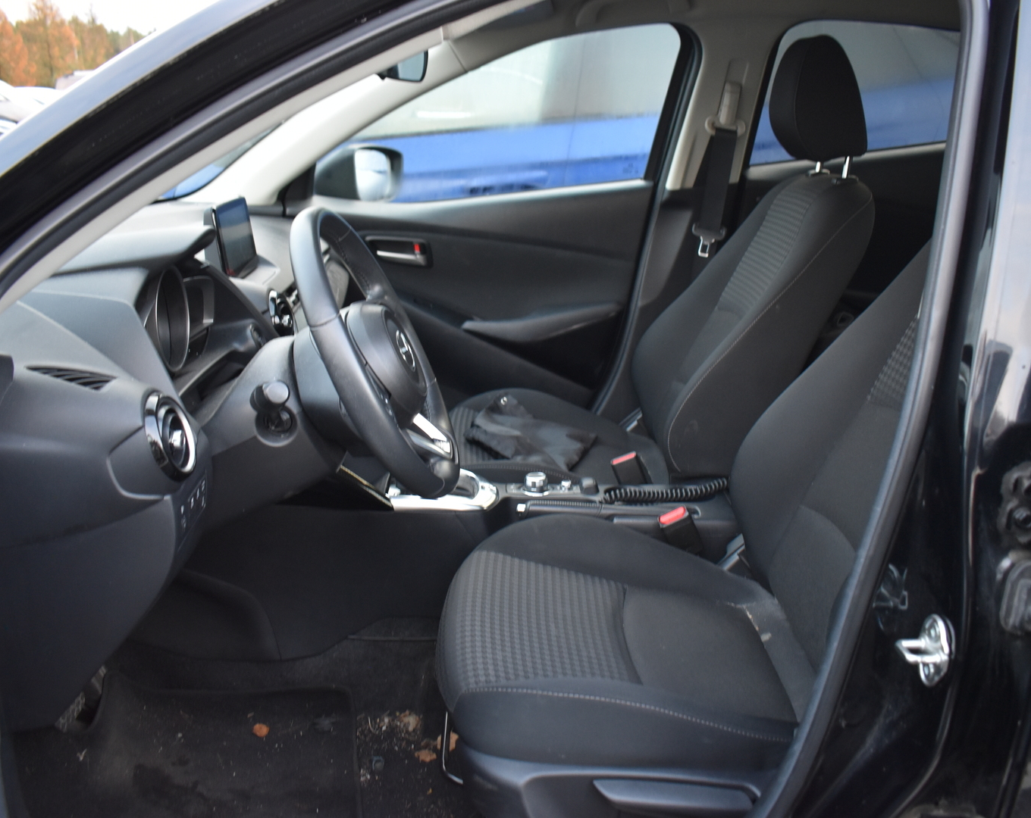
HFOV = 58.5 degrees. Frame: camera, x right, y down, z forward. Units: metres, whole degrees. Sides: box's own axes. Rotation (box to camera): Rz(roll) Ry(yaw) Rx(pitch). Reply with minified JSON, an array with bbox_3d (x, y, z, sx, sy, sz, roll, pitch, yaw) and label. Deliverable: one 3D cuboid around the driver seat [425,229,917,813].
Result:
[{"bbox_3d":[0.300,0.016,1.134,0.790,0.950,0.520,0,19,0],"label":"driver seat"}]

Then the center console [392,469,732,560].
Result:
[{"bbox_3d":[0.085,0.188,1.560,0.610,0.180,0.230,0,19,0],"label":"center console"}]

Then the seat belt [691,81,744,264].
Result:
[{"bbox_3d":[0.435,-0.492,1.976,0.100,0.400,0.080,0,19,0],"label":"seat belt"}]

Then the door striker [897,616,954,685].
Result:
[{"bbox_3d":[0.330,0.196,0.746,0.037,0.060,0.037,-6,19,-17],"label":"door striker"}]

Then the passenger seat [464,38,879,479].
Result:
[{"bbox_3d":[0.240,-0.215,1.794,0.780,0.950,0.520,0,19,0],"label":"passenger seat"}]

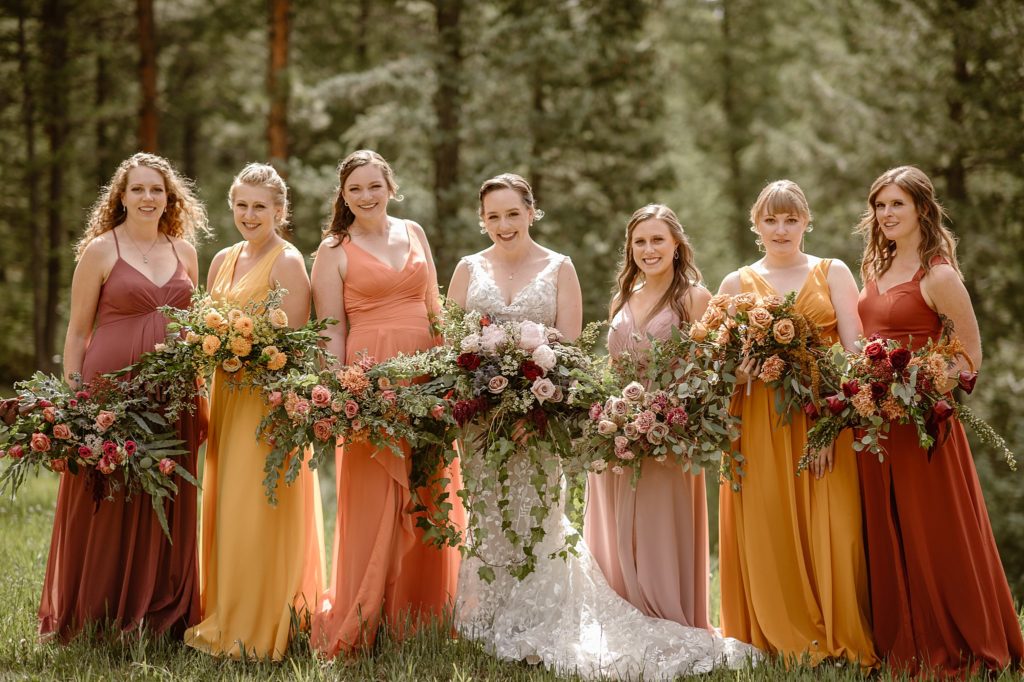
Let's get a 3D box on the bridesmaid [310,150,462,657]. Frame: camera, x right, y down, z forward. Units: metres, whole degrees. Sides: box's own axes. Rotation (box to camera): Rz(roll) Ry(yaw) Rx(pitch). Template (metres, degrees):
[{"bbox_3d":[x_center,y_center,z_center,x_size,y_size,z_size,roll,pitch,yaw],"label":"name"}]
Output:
[{"bbox_3d":[-0.426,0.202,8.200,0.490,1.700,0.450,-1,2,-25],"label":"bridesmaid"}]

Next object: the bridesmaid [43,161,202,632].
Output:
[{"bbox_3d":[-1.334,0.180,8.300,0.530,1.660,0.450,-1,2,-25],"label":"bridesmaid"}]

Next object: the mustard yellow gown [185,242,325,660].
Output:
[{"bbox_3d":[-0.867,0.363,8.170,0.460,1.390,0.450,0,2,18],"label":"mustard yellow gown"}]

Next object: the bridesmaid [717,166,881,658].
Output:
[{"bbox_3d":[0.956,0.263,8.140,0.529,1.587,0.520,0,2,8],"label":"bridesmaid"}]

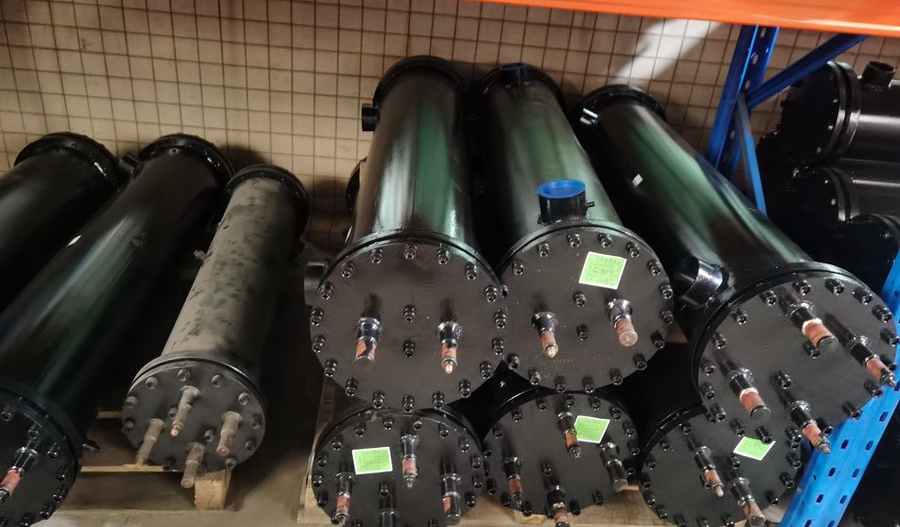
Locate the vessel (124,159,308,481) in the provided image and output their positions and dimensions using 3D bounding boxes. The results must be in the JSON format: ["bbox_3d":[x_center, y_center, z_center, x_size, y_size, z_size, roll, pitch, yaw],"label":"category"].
[{"bbox_3d":[-0.566,0.086,1.868,0.285,0.285,1.179,2,29,-7],"label":"vessel"}]

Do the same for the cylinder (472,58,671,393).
[{"bbox_3d":[0.237,-0.186,1.770,0.334,0.364,1.365,5,28,-3],"label":"cylinder"}]

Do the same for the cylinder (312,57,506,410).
[{"bbox_3d":[-0.088,-0.171,1.700,0.363,0.338,1.438,4,28,-4],"label":"cylinder"}]

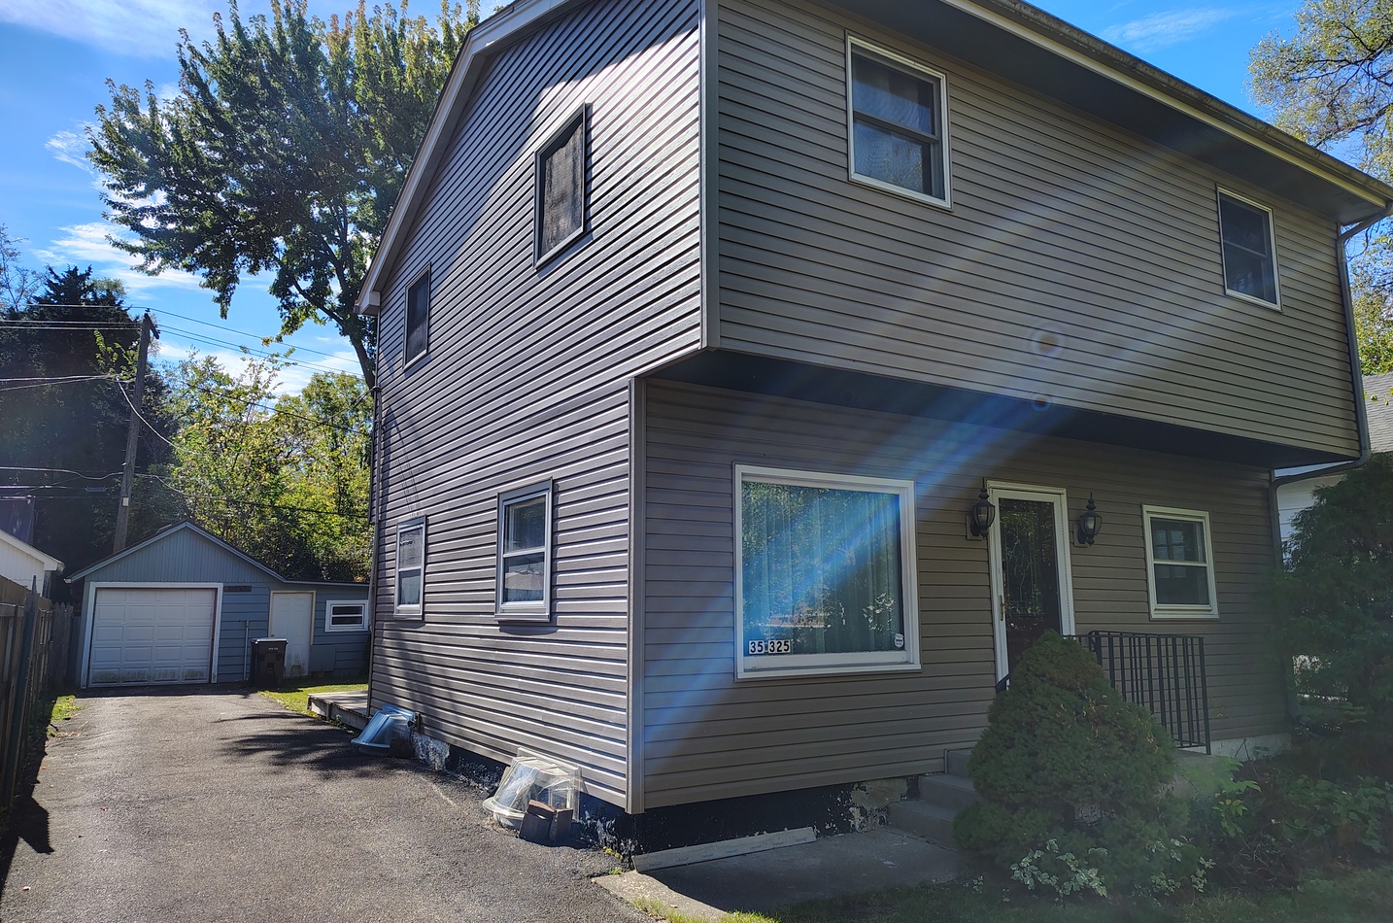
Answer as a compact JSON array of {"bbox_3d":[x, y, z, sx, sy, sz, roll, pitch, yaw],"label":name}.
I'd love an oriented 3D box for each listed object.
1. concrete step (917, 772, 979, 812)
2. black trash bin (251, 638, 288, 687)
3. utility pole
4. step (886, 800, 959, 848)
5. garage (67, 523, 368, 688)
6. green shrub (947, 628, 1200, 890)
[{"bbox_3d":[2.146,2.389,6.817,0.295,0.178,1.260,6,-10,-31],"label":"concrete step"},{"bbox_3d":[-9.378,4.384,21.243,0.720,1.090,0.800,6,-10,-31],"label":"black trash bin"},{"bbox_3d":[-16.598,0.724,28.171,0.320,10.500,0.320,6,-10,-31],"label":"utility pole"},{"bbox_3d":[1.889,2.534,6.633,0.320,0.165,1.260,6,-10,-31],"label":"step"},{"bbox_3d":[-12.418,3.727,25.330,6.870,3.700,6.400,6,-10,-31],"label":"garage"},{"bbox_3d":[2.251,1.741,5.745,1.360,1.410,1.360,6,-10,-31],"label":"green shrub"}]

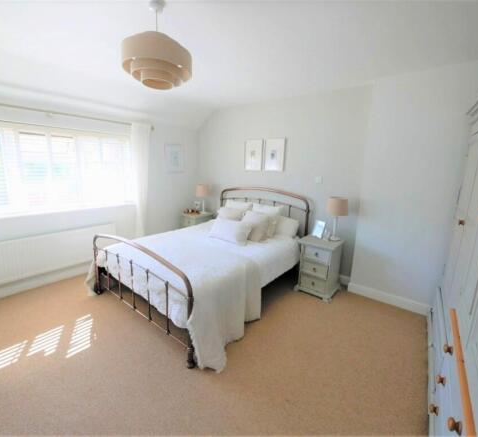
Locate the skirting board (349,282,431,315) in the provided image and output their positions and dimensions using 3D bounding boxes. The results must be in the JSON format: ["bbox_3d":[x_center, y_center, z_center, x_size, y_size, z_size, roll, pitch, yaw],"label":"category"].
[{"bbox_3d":[1.612,0.878,2.585,0.755,0.094,0.018,10,14,37],"label":"skirting board"}]

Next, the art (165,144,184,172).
[{"bbox_3d":[-1.066,-0.994,3.929,0.025,0.443,0.363,10,14,37],"label":"art"}]

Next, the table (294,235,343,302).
[{"bbox_3d":[0.933,0.559,2.777,0.429,0.614,0.415,10,14,37],"label":"table"}]

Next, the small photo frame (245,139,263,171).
[{"bbox_3d":[0.222,-0.945,3.525,0.307,0.453,0.025,10,14,37],"label":"small photo frame"}]

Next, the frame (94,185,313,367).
[{"bbox_3d":[-0.322,0.257,2.819,1.627,1.136,2.078,10,14,37],"label":"frame"}]

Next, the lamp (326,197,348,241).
[{"bbox_3d":[1.140,-0.002,2.733,0.217,0.508,0.217,10,14,37],"label":"lamp"}]

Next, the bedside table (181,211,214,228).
[{"bbox_3d":[-0.735,0.245,4.150,0.436,0.614,0.415,10,14,37],"label":"bedside table"}]

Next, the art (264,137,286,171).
[{"bbox_3d":[0.500,-0.895,3.309,0.316,0.453,0.025,10,14,37],"label":"art"}]

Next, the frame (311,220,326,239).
[{"bbox_3d":[0.973,0.138,2.834,0.025,0.204,0.130,13,3,-35],"label":"frame"}]

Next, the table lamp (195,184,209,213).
[{"bbox_3d":[-0.626,-0.326,4.146,0.222,0.508,0.222,10,14,37],"label":"table lamp"}]

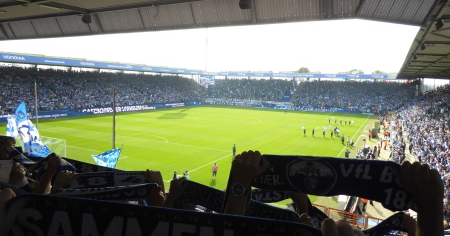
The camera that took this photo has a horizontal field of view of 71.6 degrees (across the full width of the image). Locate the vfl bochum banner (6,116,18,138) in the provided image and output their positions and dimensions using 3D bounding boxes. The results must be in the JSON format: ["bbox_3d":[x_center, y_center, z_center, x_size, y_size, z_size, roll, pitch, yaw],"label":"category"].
[{"bbox_3d":[-16.286,0.683,24.000,0.950,1.750,0.400,0,6,-18],"label":"vfl bochum banner"}]

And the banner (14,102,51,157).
[{"bbox_3d":[-14.120,0.816,23.000,2.300,4.000,0.800,0,6,-18],"label":"banner"}]

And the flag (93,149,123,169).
[{"bbox_3d":[-7.690,2.679,20.500,1.850,1.450,0.500,0,6,-12],"label":"flag"}]

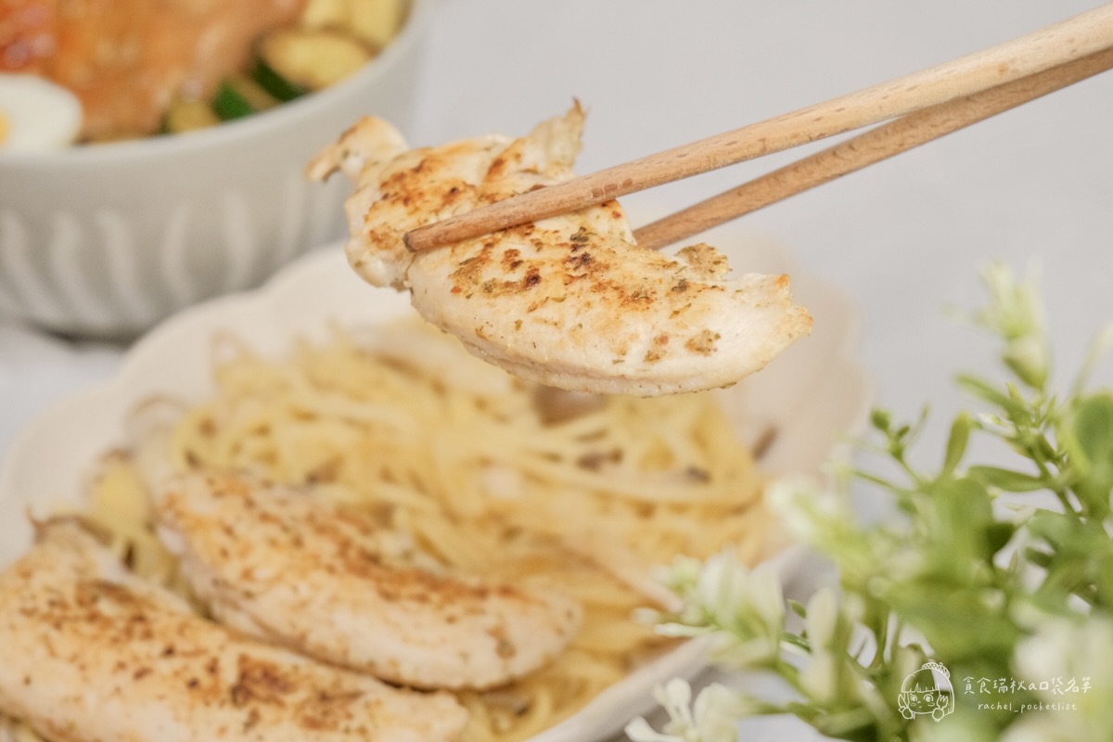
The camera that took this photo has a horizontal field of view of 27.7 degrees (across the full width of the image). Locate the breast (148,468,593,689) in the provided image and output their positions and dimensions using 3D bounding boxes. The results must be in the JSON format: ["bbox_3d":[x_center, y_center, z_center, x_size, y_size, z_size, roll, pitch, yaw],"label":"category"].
[{"bbox_3d":[-0.043,0.047,0.500,0.107,0.024,0.042,21,43,24],"label":"breast"}]

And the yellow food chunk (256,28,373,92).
[{"bbox_3d":[-0.066,-0.086,0.630,0.034,0.011,0.033,0,38,0],"label":"yellow food chunk"}]

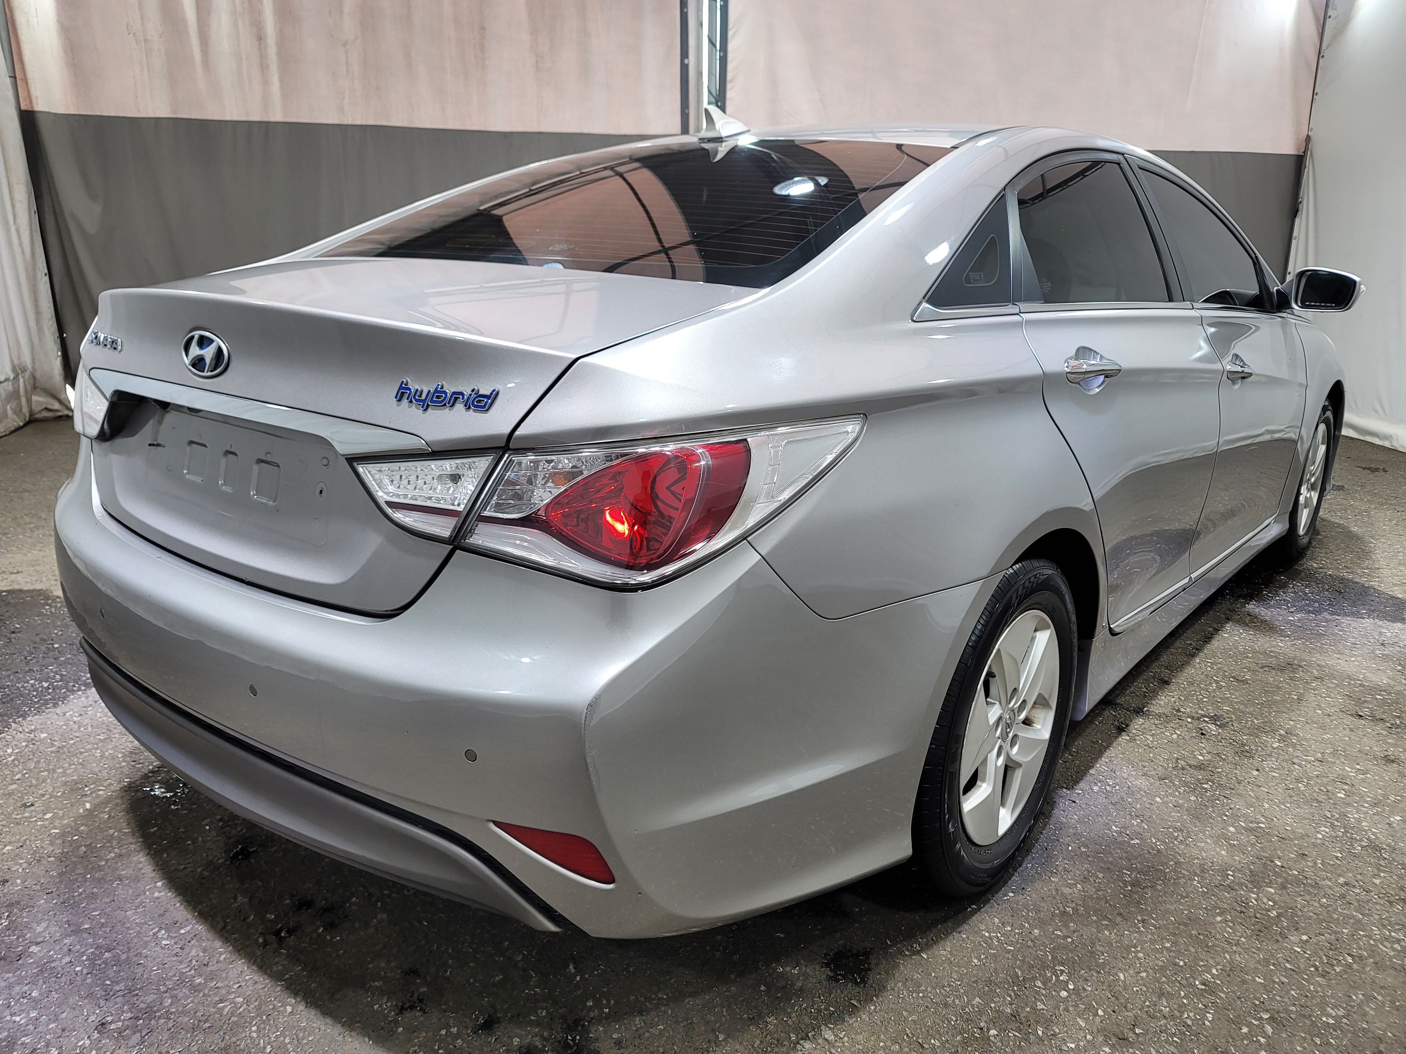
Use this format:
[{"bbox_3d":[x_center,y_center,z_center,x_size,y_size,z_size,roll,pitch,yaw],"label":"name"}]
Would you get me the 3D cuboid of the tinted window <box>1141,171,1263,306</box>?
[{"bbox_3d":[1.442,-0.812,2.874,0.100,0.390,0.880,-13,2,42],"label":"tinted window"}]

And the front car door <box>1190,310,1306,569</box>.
[{"bbox_3d":[1.569,-0.298,2.968,0.150,0.710,1.150,12,19,38],"label":"front car door"}]

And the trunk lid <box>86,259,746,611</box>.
[{"bbox_3d":[-0.570,-0.210,1.690,1.340,0.430,0.570,12,19,38],"label":"trunk lid"}]

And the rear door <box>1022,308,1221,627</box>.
[{"bbox_3d":[0.879,-0.115,2.157,0.150,0.710,1.090,12,19,38],"label":"rear door"}]

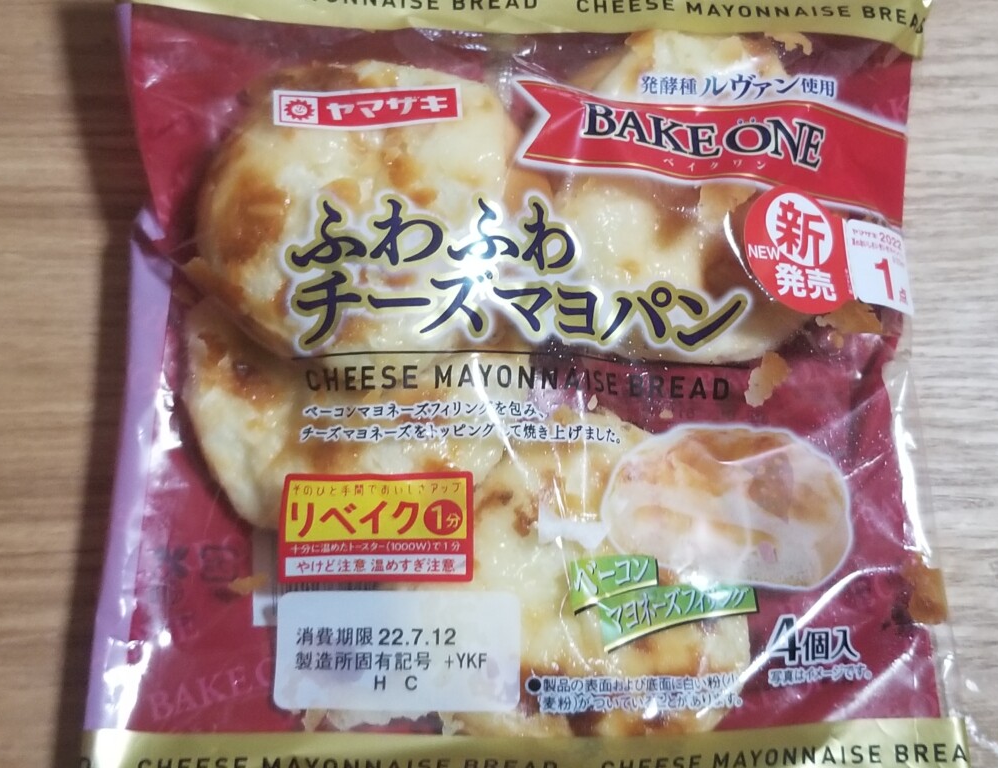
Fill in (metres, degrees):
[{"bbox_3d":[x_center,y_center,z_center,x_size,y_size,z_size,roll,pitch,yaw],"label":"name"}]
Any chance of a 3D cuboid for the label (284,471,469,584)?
[{"bbox_3d":[-0.031,0.036,0.196,0.049,0.003,0.027,1,84,2],"label":"label"}]

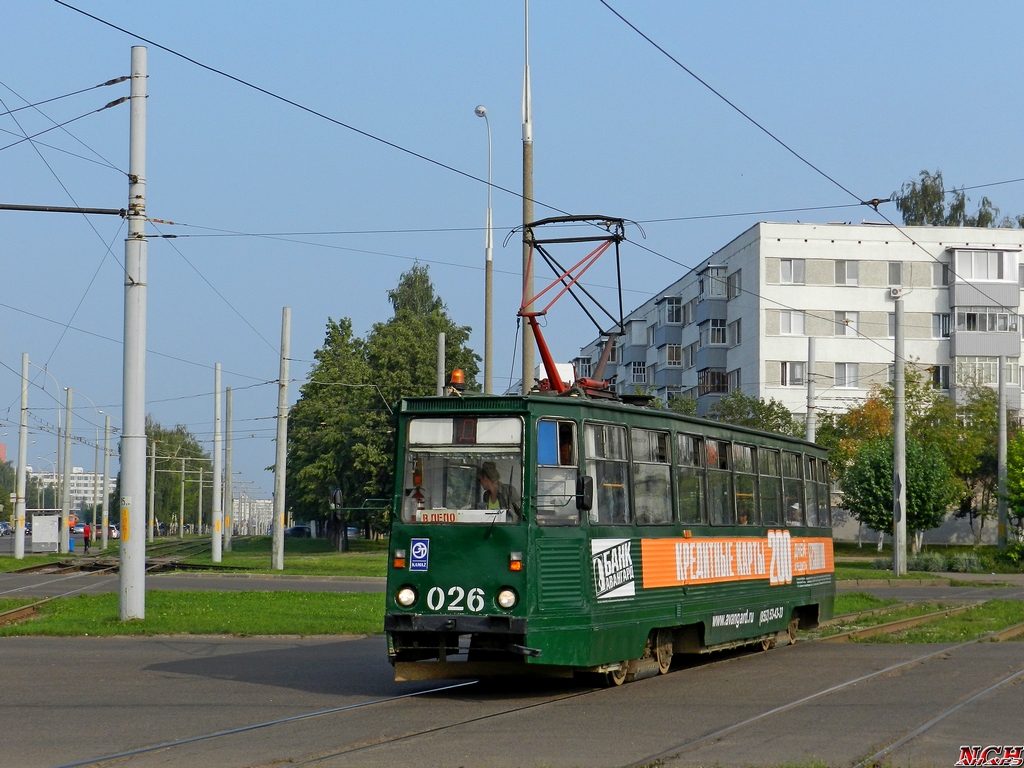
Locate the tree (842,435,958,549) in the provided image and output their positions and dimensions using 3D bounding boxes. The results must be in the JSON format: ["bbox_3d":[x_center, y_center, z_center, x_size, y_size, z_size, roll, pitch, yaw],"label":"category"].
[{"bbox_3d":[17.938,5.062,93.000,5.317,5.455,5.200,1,-4,0],"label":"tree"}]

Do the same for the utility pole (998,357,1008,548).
[{"bbox_3d":[23.932,3.337,98.000,0.390,9.451,0.390,1,-4,0],"label":"utility pole"}]

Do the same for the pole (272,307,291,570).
[{"bbox_3d":[-8.538,2.023,75.000,0.400,9.787,0.400,1,-4,0],"label":"pole"}]

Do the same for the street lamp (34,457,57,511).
[{"bbox_3d":[-63.569,15.106,275.000,2.400,10.390,0.400,1,-4,-7],"label":"street lamp"}]

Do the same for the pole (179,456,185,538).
[{"bbox_3d":[-35.643,12.436,218.000,0.360,8.507,0.360,1,-4,0],"label":"pole"}]

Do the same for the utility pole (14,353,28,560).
[{"bbox_3d":[-22.612,3.352,93.000,0.410,9.524,0.410,1,-4,0],"label":"utility pole"}]

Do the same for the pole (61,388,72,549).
[{"bbox_3d":[-24.955,4.887,113.000,0.400,9.269,0.400,1,-4,0],"label":"pole"}]

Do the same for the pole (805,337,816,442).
[{"bbox_3d":[12.353,2.713,83.000,0.400,9.304,0.400,1,-4,0],"label":"pole"}]

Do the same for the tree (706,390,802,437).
[{"bbox_3d":[11.693,4.051,97.000,4.822,7.571,4.800,1,-4,0],"label":"tree"}]

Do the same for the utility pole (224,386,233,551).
[{"bbox_3d":[-16.610,5.015,118.000,0.400,9.620,0.400,1,-4,0],"label":"utility pole"}]

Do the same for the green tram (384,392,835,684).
[{"bbox_3d":[2.082,2.267,28.156,2.500,3.170,15.000,-1,-4,21],"label":"green tram"}]

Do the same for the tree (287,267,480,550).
[{"bbox_3d":[-7.918,1.437,123.000,11.740,17.488,10.500,1,-4,0],"label":"tree"}]

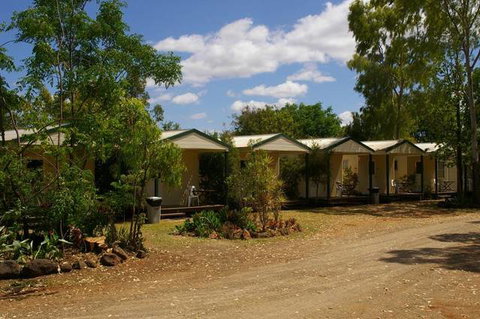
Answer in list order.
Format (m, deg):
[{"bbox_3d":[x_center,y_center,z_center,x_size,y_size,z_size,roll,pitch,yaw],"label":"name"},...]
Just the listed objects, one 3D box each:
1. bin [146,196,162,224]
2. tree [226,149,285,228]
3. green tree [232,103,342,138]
[{"bbox_3d":[-2.950,1.760,20.600,0.540,0.930,0.550,0,-1,-17],"label":"bin"},{"bbox_3d":[0.450,0.880,17.600,1.700,2.400,1.650,0,-1,0],"label":"tree"},{"bbox_3d":[3.600,-0.900,46.000,8.500,6.800,7.800,0,-1,0],"label":"green tree"}]

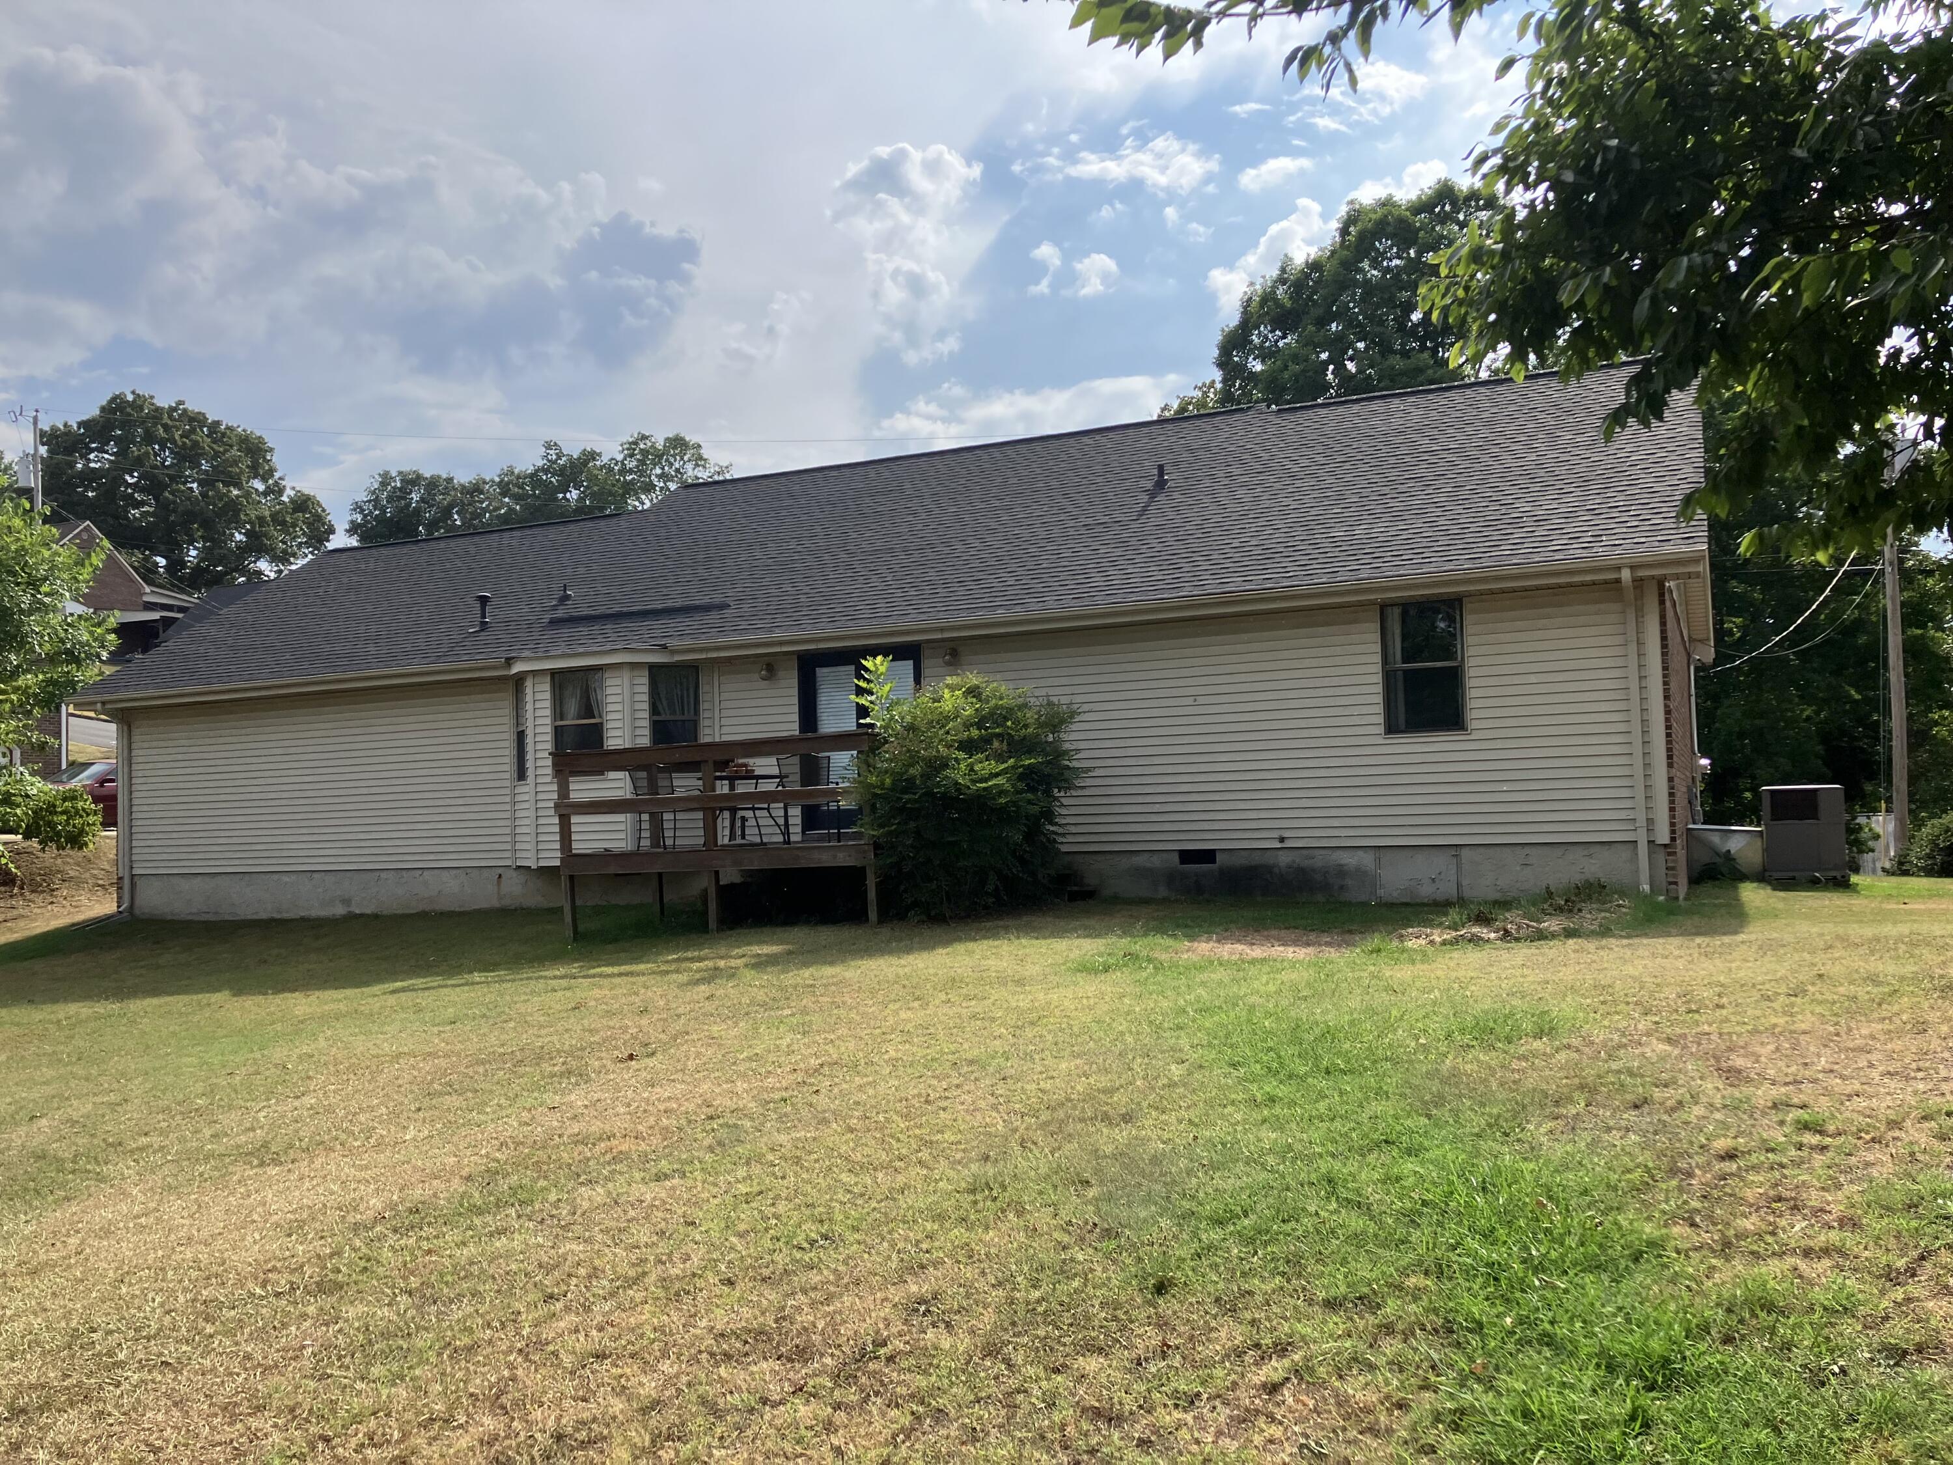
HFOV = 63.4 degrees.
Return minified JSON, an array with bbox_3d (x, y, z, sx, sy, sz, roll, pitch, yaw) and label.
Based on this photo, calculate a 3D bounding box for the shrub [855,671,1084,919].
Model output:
[{"bbox_3d":[-0.051,0.620,15.100,2.200,2.400,2.100,-2,-3,0],"label":"shrub"}]

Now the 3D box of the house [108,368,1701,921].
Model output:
[{"bbox_3d":[-1.194,-0.890,23.698,22.000,6.400,11.000,-3,-3,25],"label":"house"}]

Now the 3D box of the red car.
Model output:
[{"bbox_3d":[-18.210,1.339,33.400,1.800,1.480,4.700,-3,-3,21],"label":"red car"}]

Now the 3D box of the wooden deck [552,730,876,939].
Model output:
[{"bbox_3d":[-2.049,1.123,16.759,3.720,1.940,3.100,-3,-3,25],"label":"wooden deck"}]

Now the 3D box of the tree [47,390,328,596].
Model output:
[{"bbox_3d":[-29.895,-6.505,59.871,11.200,13.500,11.000,-3,-3,25],"label":"tree"}]

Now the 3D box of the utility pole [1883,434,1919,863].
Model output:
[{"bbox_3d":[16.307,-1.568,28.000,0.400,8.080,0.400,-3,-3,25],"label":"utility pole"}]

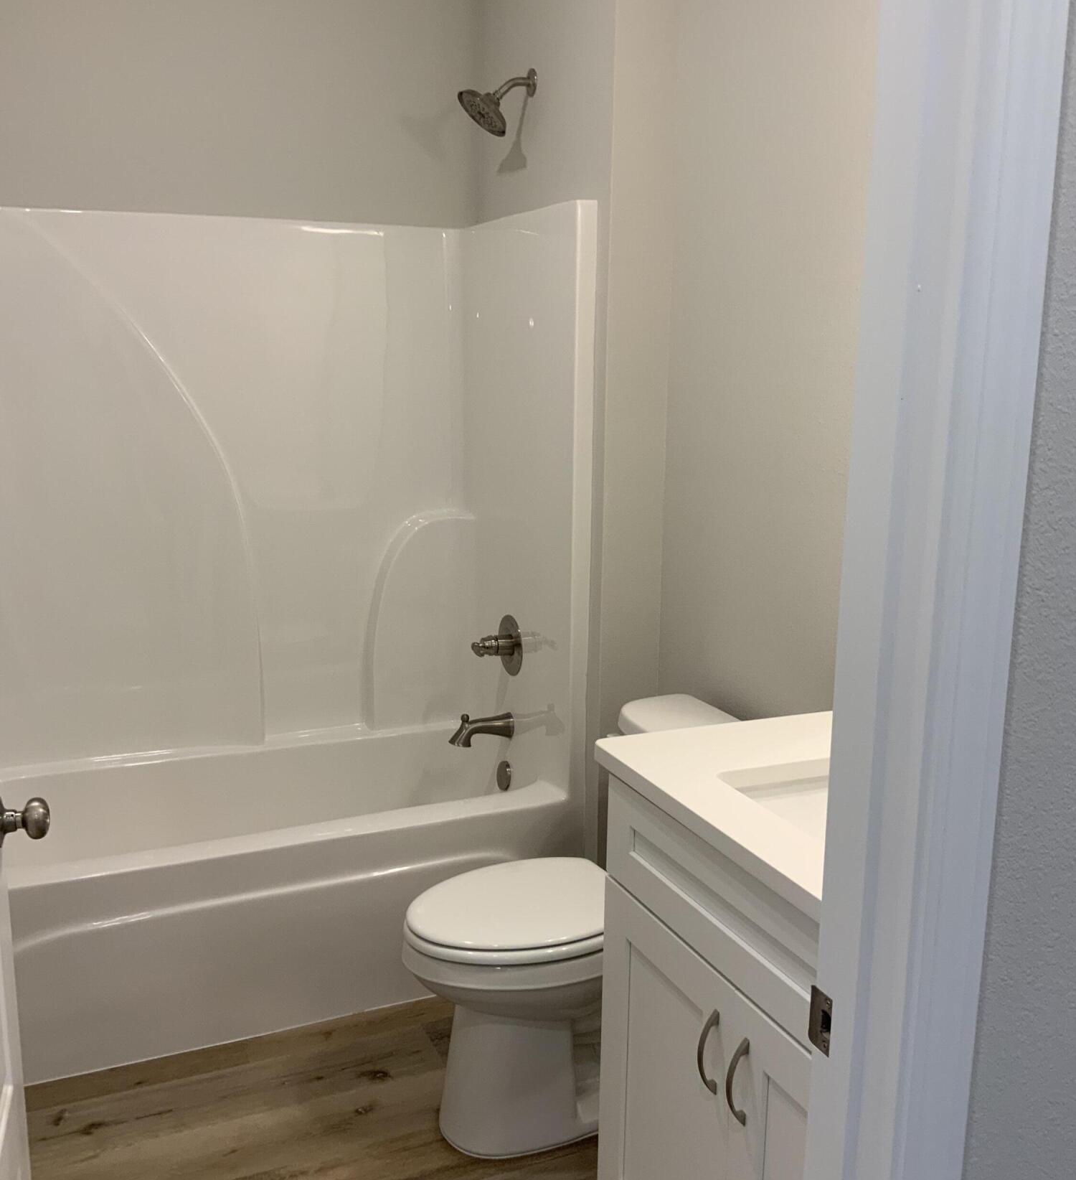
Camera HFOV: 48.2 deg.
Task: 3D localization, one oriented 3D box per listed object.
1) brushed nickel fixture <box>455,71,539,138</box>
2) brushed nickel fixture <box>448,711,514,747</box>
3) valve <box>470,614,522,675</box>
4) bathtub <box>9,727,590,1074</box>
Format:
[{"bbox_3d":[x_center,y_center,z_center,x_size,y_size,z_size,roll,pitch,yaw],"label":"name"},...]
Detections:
[{"bbox_3d":[-0.099,-1.181,2.901,0.192,0.163,0.144,-4,13,-23],"label":"brushed nickel fixture"},{"bbox_3d":[-0.152,0.368,3.203,0.174,0.092,0.066,-4,13,-23],"label":"brushed nickel fixture"},{"bbox_3d":[-0.122,0.152,3.173,0.112,0.159,0.160,-4,13,-23],"label":"valve"},{"bbox_3d":[-0.735,0.696,3.017,1.510,0.450,0.785,-4,13,-23],"label":"bathtub"}]

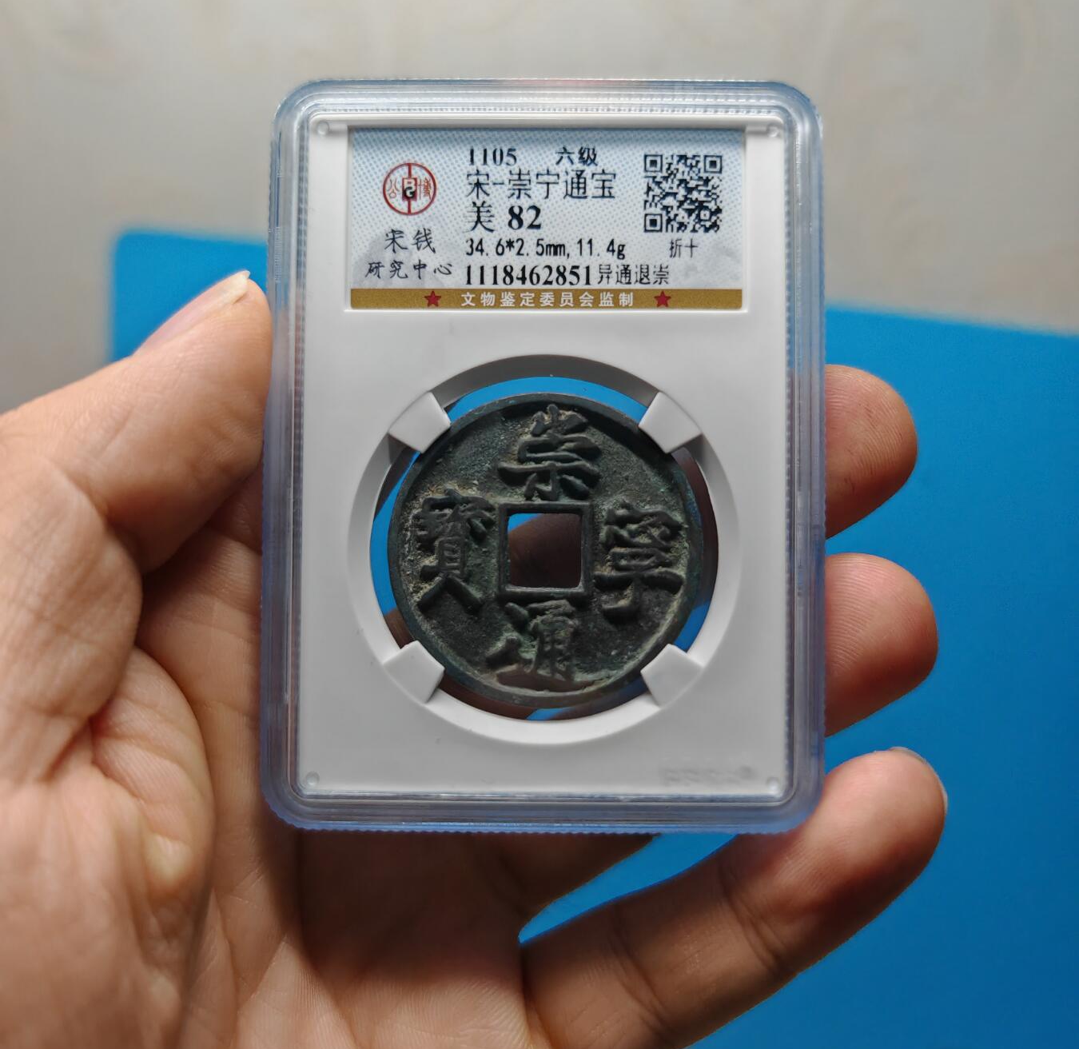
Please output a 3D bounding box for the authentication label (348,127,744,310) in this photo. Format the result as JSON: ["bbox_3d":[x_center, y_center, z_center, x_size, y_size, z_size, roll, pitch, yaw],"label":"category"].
[{"bbox_3d":[0.001,-0.034,0.124,0.043,0.020,0.001,1,-2,0],"label":"authentication label"}]

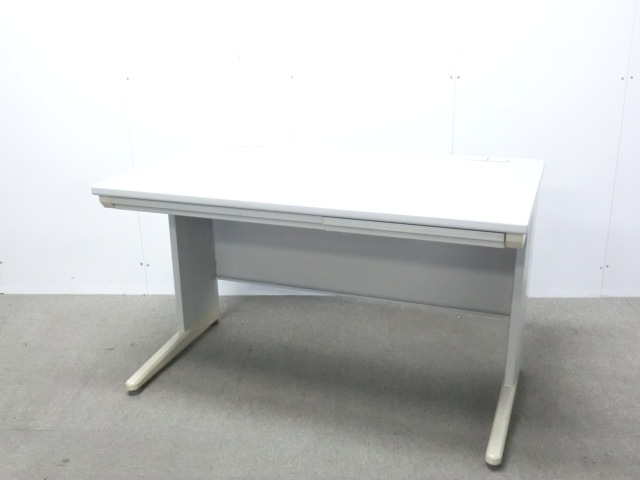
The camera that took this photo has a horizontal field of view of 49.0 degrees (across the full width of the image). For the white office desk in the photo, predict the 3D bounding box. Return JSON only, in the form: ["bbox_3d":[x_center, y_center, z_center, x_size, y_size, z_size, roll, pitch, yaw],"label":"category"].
[{"bbox_3d":[0.036,0.127,2.234,1.201,0.700,0.701,6,20,19],"label":"white office desk"}]

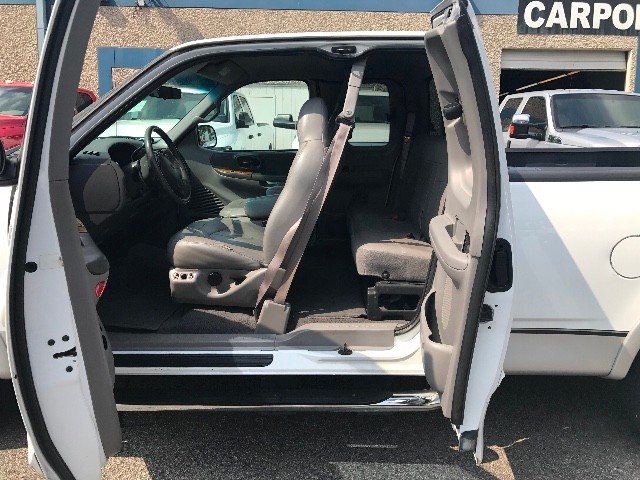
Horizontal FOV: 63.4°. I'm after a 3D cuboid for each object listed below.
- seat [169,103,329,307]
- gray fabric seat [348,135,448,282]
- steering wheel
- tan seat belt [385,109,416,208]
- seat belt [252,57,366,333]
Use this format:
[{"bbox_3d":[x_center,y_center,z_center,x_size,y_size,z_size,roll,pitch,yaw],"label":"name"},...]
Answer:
[{"bbox_3d":[-0.310,-0.206,2.441,0.700,0.900,0.550,0,12,1],"label":"seat"},{"bbox_3d":[0.425,-0.262,2.868,0.550,0.620,1.380,0,12,1],"label":"gray fabric seat"},{"bbox_3d":[-0.726,-0.346,2.438,0.110,0.386,0.386,-23,11,5],"label":"steering wheel"},{"bbox_3d":[0.540,-0.538,3.443,0.180,0.650,0.120,0,12,1],"label":"tan seat belt"},{"bbox_3d":[-0.050,-0.172,2.182,0.470,1.130,0.180,0,12,1],"label":"seat belt"}]

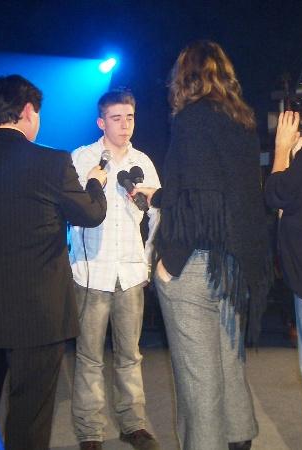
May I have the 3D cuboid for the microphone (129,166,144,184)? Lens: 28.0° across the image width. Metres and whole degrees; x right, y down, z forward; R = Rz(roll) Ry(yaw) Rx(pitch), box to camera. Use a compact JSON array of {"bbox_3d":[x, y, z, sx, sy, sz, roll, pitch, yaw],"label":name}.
[{"bbox_3d":[-0.045,-0.158,2.514,0.056,0.185,0.056,-13,-24,-6],"label":"microphone"}]

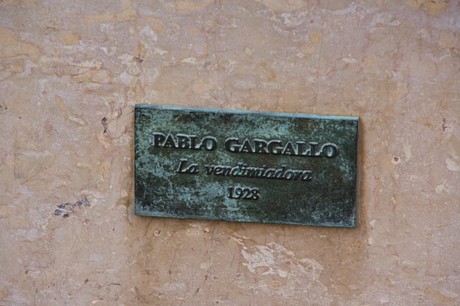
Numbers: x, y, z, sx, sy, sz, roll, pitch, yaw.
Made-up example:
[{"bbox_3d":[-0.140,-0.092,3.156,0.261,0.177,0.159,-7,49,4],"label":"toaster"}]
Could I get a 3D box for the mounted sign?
[{"bbox_3d":[0.021,0.017,3.292,0.285,0.146,0.012,3,21,7],"label":"mounted sign"}]

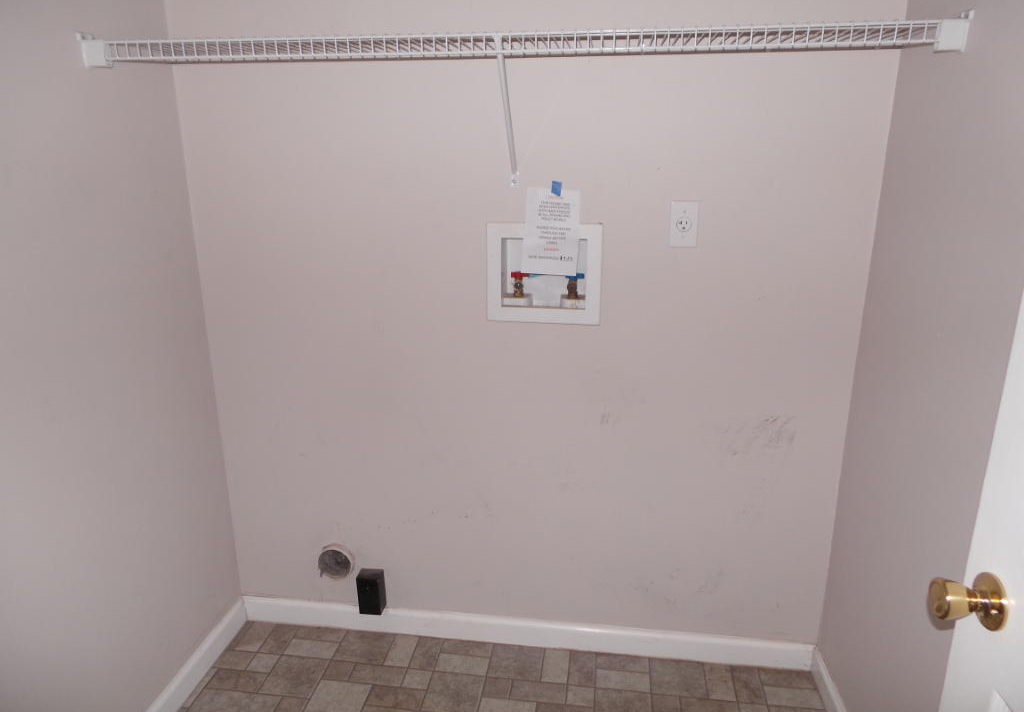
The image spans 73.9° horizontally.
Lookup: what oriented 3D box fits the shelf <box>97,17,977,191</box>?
[{"bbox_3d":[-0.023,-0.552,1.559,1.800,0.320,0.335,2,16,7],"label":"shelf"}]

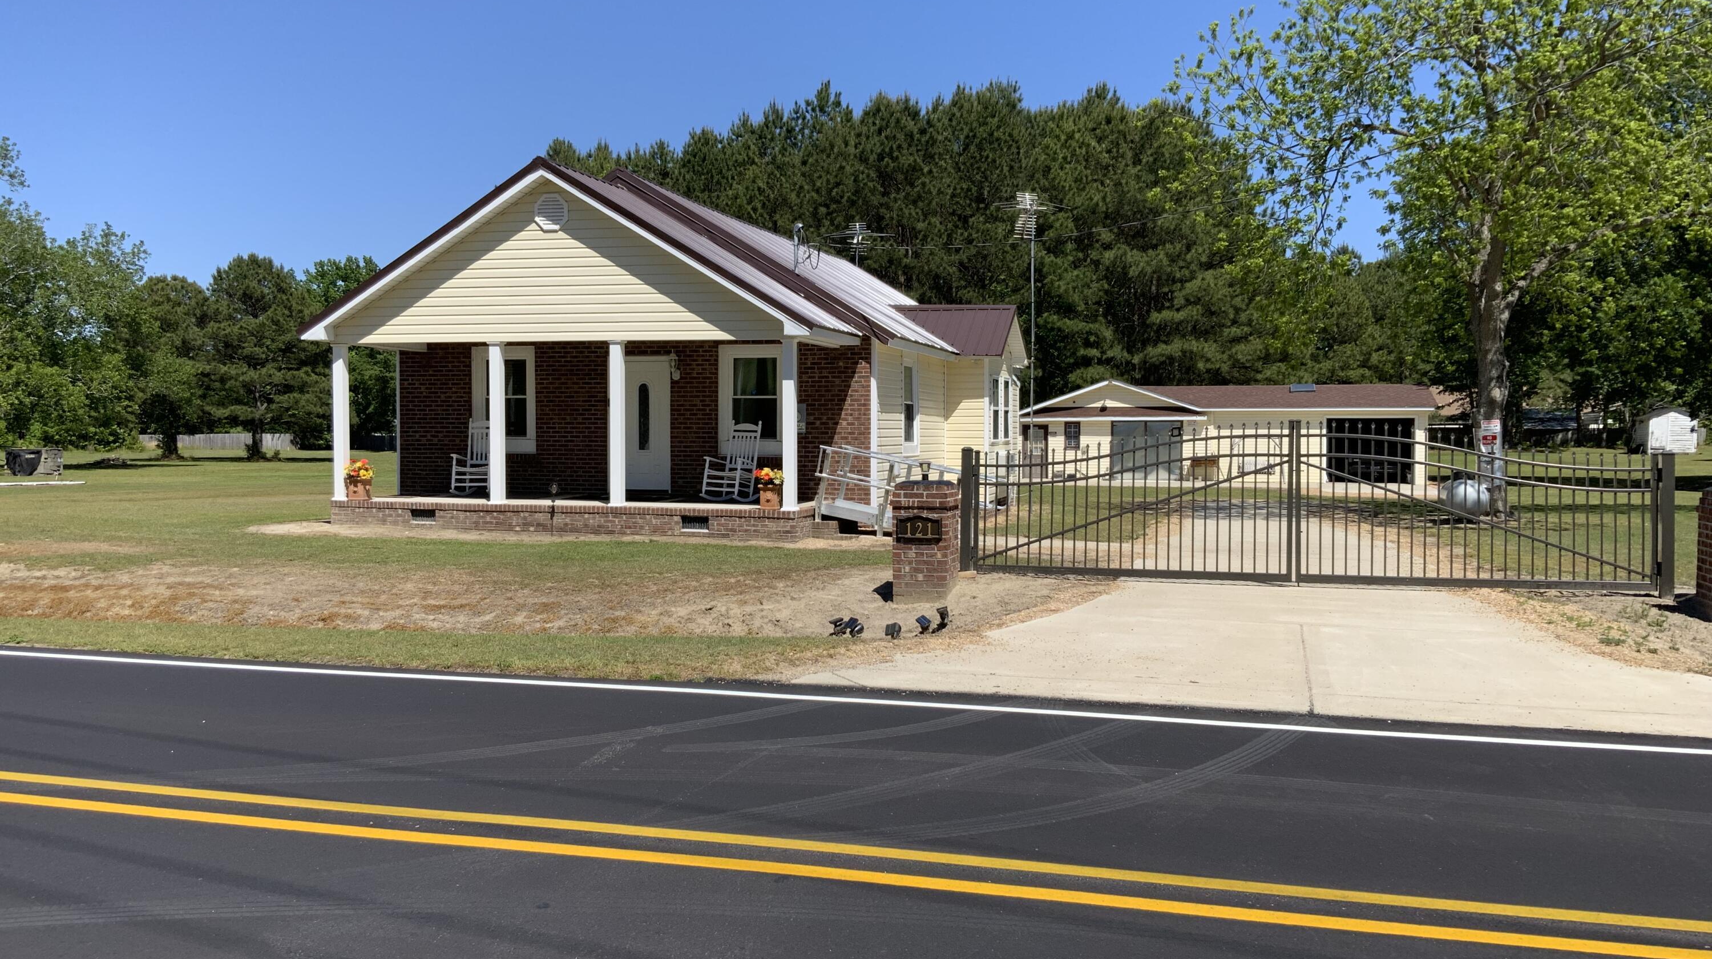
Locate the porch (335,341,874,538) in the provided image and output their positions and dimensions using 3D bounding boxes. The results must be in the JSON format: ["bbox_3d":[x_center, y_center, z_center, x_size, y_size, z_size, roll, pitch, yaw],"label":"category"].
[{"bbox_3d":[-3.914,-0.686,21.362,7.485,2.761,2.140,1,3,14],"label":"porch"}]

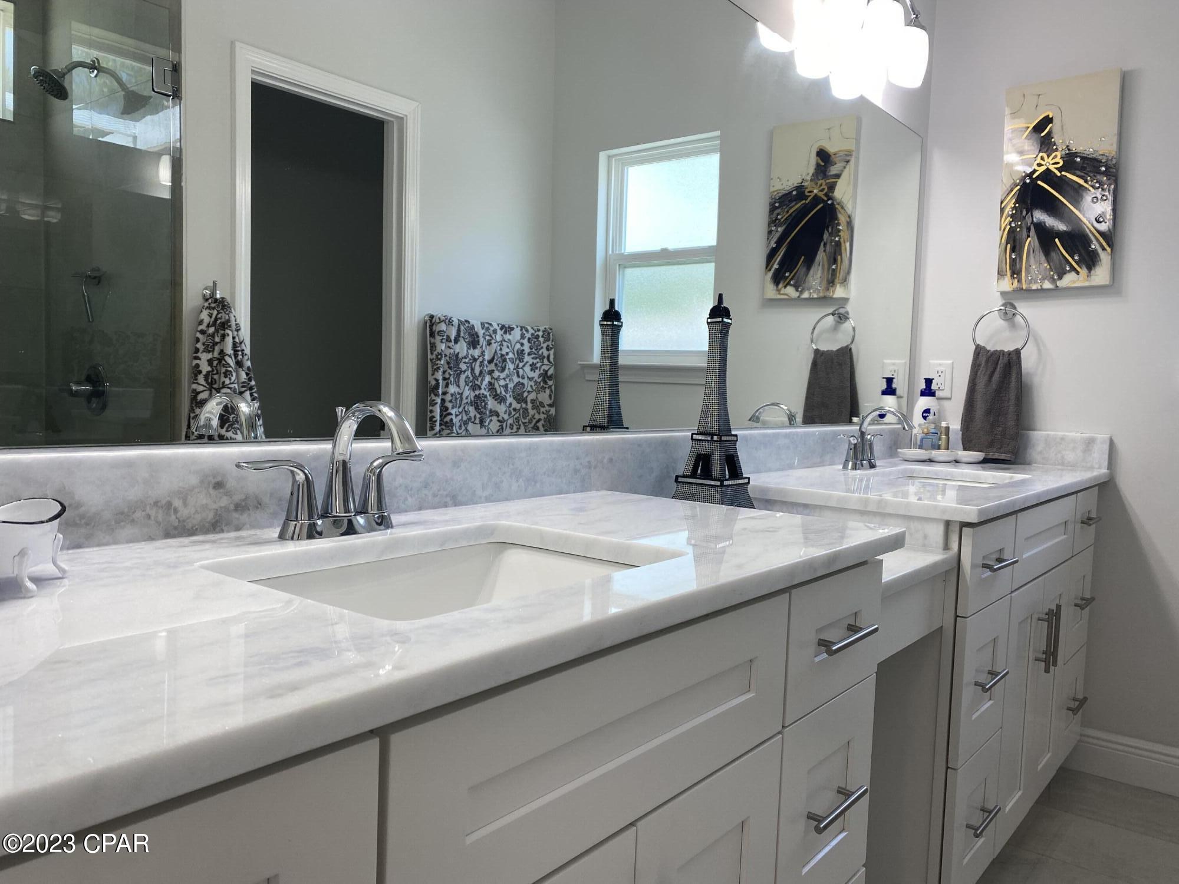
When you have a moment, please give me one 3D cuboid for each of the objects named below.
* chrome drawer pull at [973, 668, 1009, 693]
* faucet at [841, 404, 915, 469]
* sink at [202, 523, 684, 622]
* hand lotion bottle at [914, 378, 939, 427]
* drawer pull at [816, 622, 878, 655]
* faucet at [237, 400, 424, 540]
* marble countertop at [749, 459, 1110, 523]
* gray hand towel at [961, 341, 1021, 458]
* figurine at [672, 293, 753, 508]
[{"bbox_3d":[0.802,0.473,1.767,0.036,0.012,0.158,5,4,39],"label":"chrome drawer pull"},{"bbox_3d":[0.767,-0.010,2.330,0.187,0.169,0.268,5,4,39],"label":"faucet"},{"bbox_3d":[-0.142,0.210,0.968,0.330,0.160,0.460,5,4,39],"label":"sink"},{"bbox_3d":[1.079,-0.077,2.838,0.086,0.256,0.058,3,4,17],"label":"hand lotion bottle"},{"bbox_3d":[0.340,0.260,1.176,0.036,0.012,0.158,5,4,39],"label":"drawer pull"},{"bbox_3d":[-0.264,0.033,1.059,0.187,0.168,0.268,5,4,39],"label":"faucet"},{"bbox_3d":[0.874,0.098,2.260,0.585,0.032,1.310,5,4,39],"label":"marble countertop"},{"bbox_3d":[1.236,-0.124,2.725,0.175,0.357,0.060,5,4,39],"label":"gray hand towel"},{"bbox_3d":[0.242,-0.046,1.698,0.145,0.472,0.145,5,4,39],"label":"figurine"}]

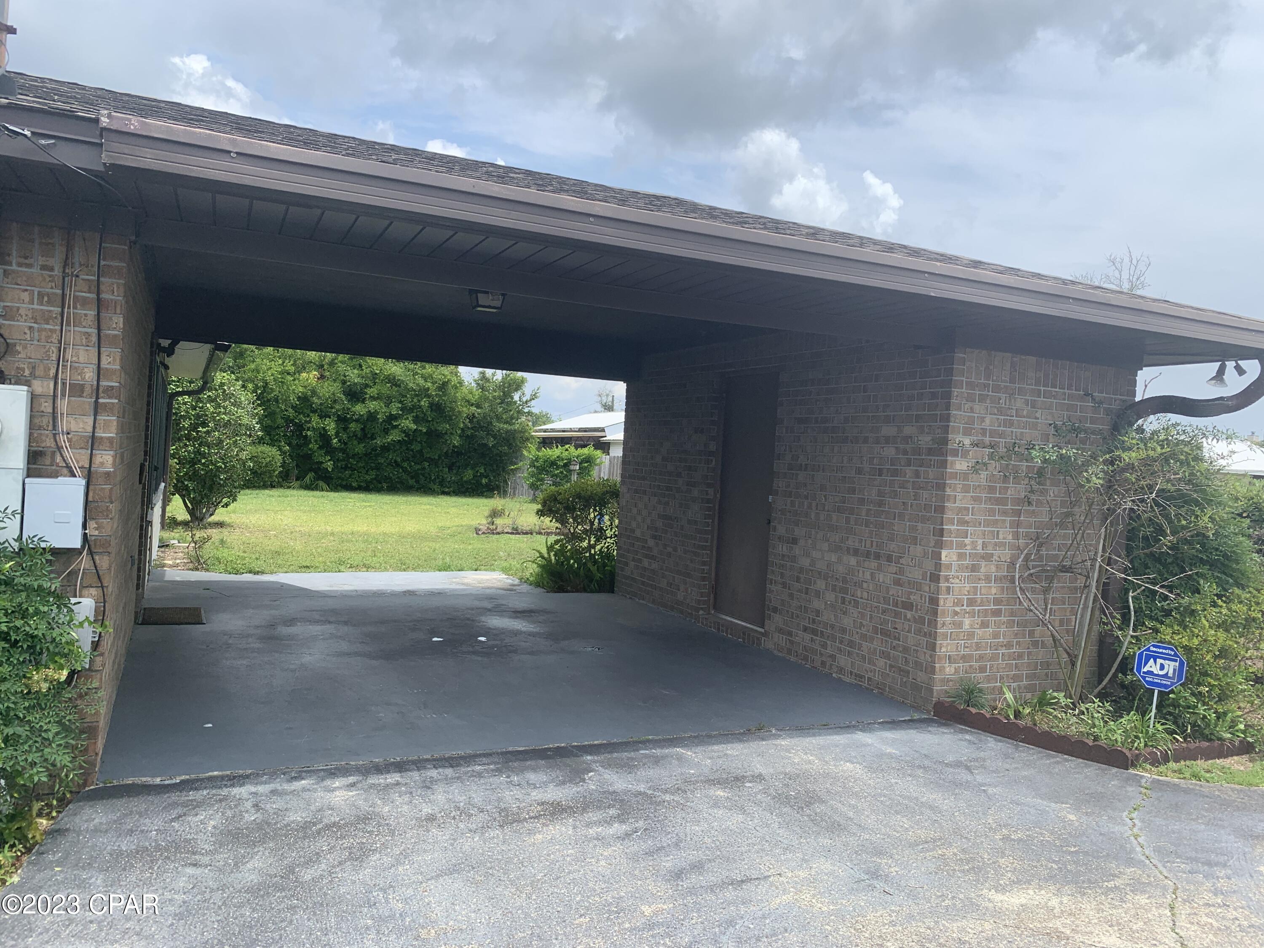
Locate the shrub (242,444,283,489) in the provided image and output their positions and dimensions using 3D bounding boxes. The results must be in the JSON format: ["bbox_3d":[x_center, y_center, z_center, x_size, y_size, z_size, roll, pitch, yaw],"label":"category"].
[{"bbox_3d":[-10.155,-0.203,26.000,1.250,1.250,1.200,3,1,-24],"label":"shrub"}]

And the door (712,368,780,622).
[{"bbox_3d":[0.952,0.205,7.728,0.080,2.030,0.860,3,1,-24],"label":"door"}]

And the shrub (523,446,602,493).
[{"bbox_3d":[-2.096,-0.106,29.000,2.500,1.550,1.900,3,1,-24],"label":"shrub"}]

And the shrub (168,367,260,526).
[{"bbox_3d":[-6.699,-0.401,15.100,1.600,2.400,1.600,3,1,-24],"label":"shrub"}]

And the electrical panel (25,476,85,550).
[{"bbox_3d":[-2.229,0.149,3.670,0.200,0.265,0.090,3,1,-24],"label":"electrical panel"}]

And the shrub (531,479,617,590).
[{"bbox_3d":[-0.595,0.650,10.500,1.120,1.220,1.100,3,1,-24],"label":"shrub"}]

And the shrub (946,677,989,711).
[{"bbox_3d":[1.956,1.282,5.540,0.240,0.180,0.220,3,1,-24],"label":"shrub"}]

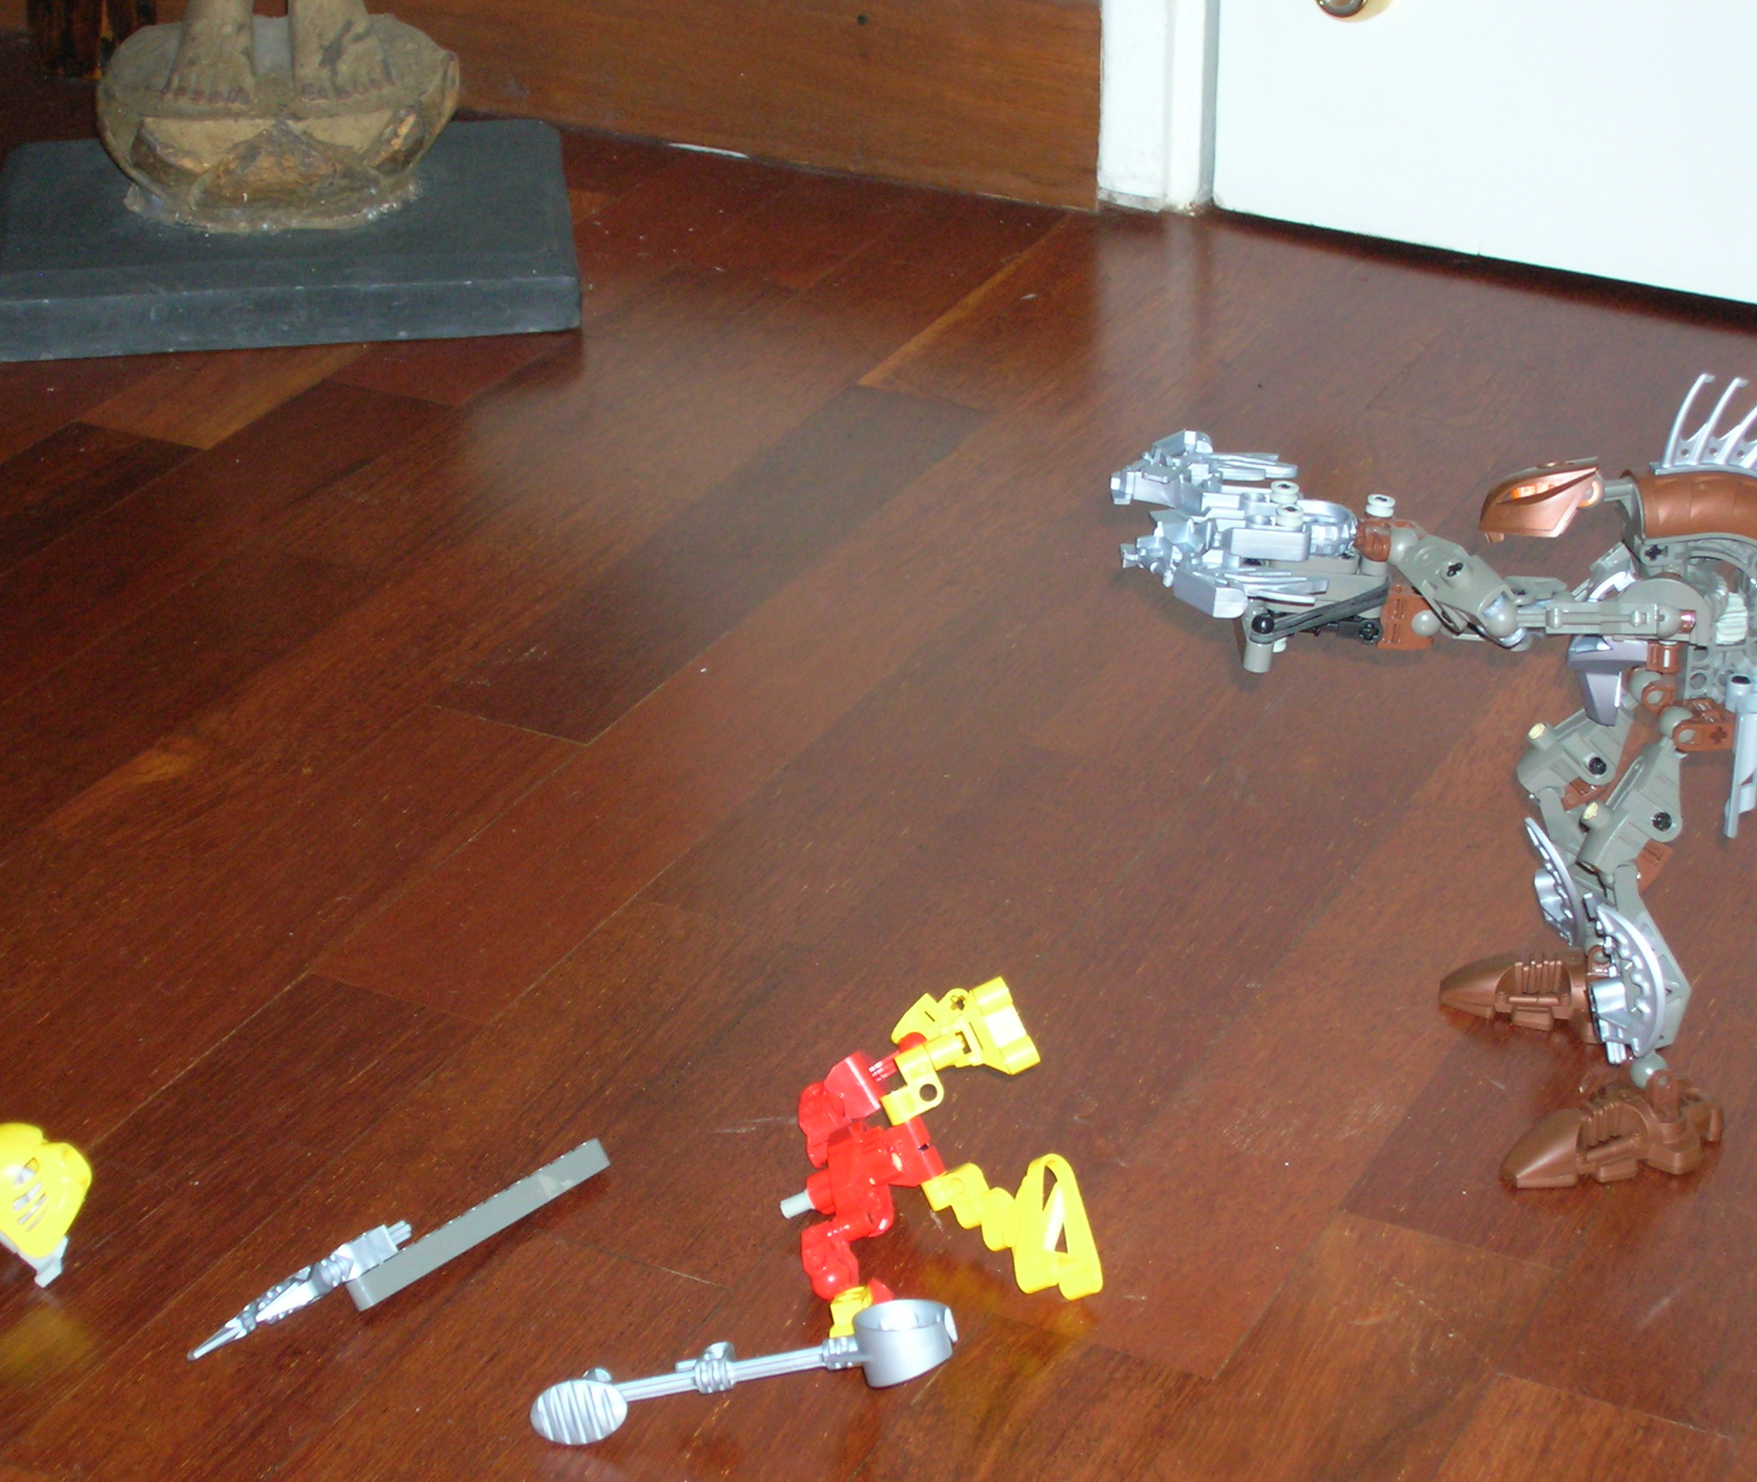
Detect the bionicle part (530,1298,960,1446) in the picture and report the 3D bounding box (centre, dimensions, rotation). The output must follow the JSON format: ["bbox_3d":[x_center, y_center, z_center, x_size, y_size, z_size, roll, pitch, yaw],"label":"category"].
[{"bbox_3d":[-0.032,0.152,0.973,0.109,0.021,0.024,-9,29,-17],"label":"bionicle part"}]

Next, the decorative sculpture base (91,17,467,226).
[{"bbox_3d":[-0.247,-0.252,1.649,0.147,0.054,0.122,-3,28,-7],"label":"decorative sculpture base"}]

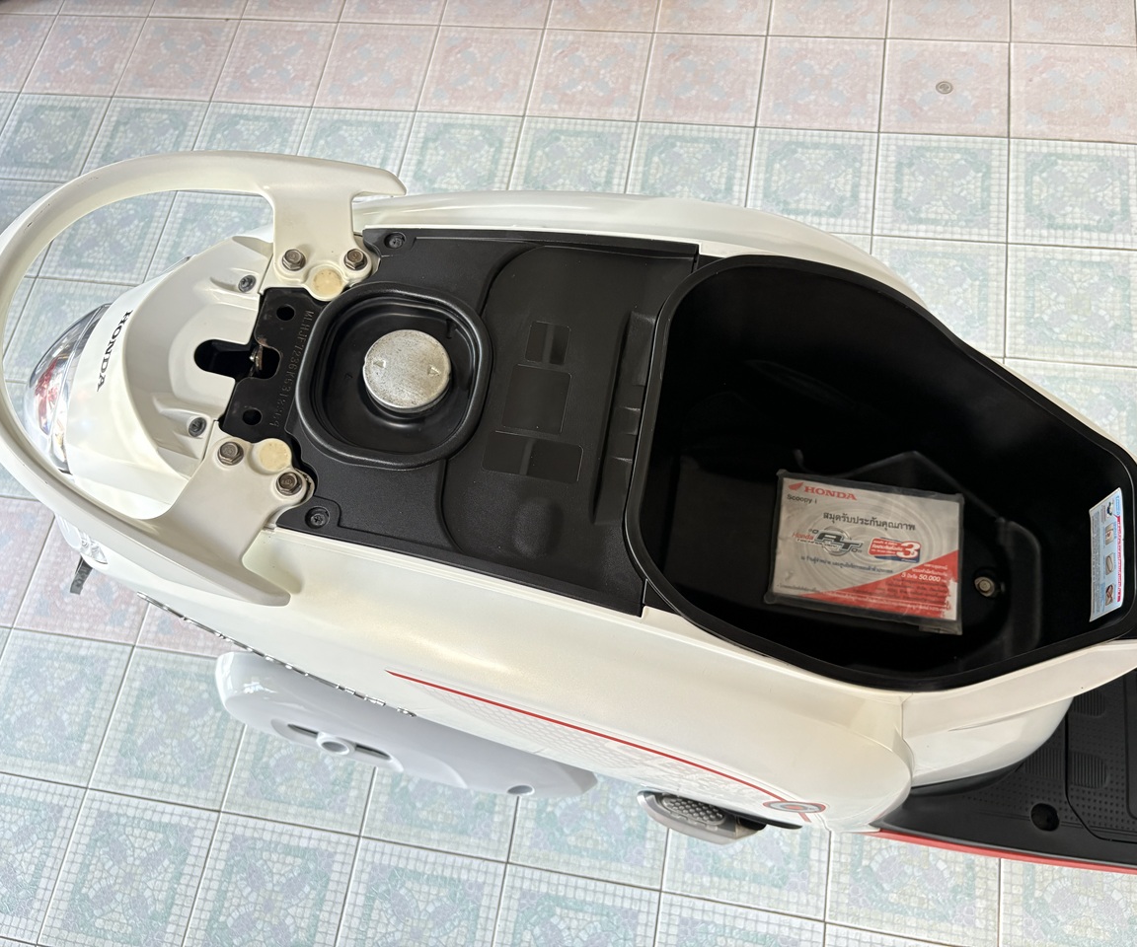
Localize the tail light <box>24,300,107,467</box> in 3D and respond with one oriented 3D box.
[{"bbox_3d":[-0.447,-0.072,0.856,0.105,0.110,0.175,7,69,10],"label":"tail light"}]

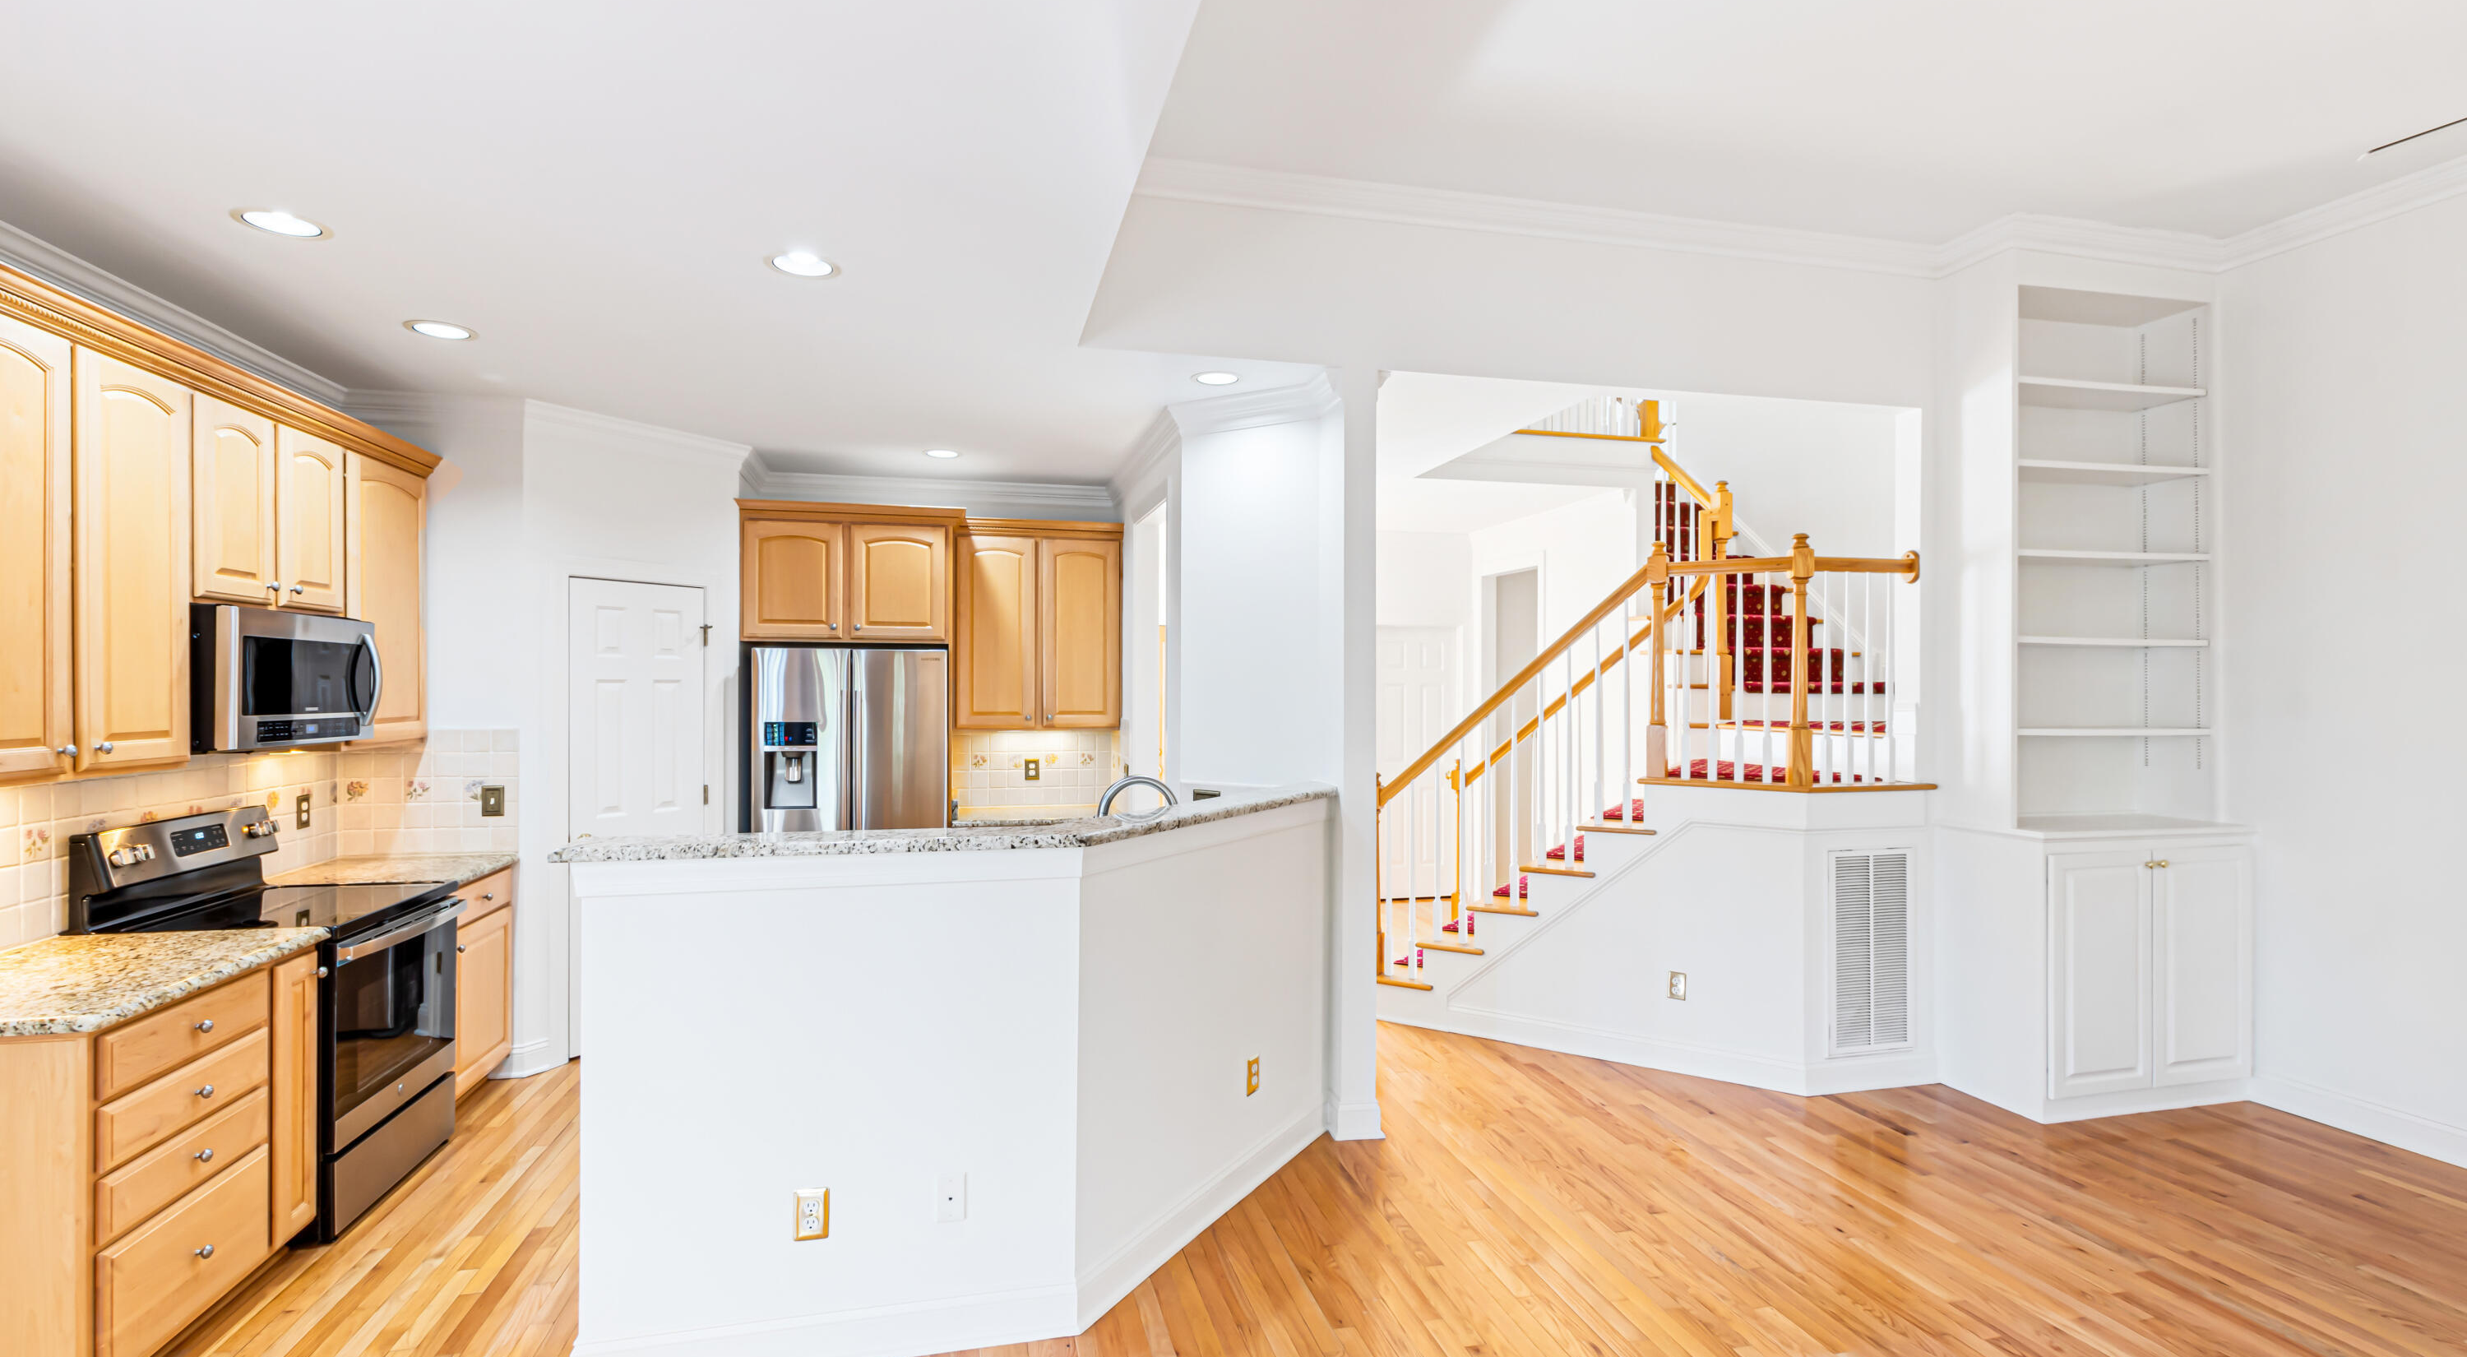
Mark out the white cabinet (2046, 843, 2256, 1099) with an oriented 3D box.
[{"bbox_3d":[3.377,1.093,4.029,0.976,0.950,0.440,0,0,-13],"label":"white cabinet"}]

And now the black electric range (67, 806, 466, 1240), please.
[{"bbox_3d":[-2.927,1.028,3.171,0.710,1.170,0.760,0,-1,-15],"label":"black electric range"}]

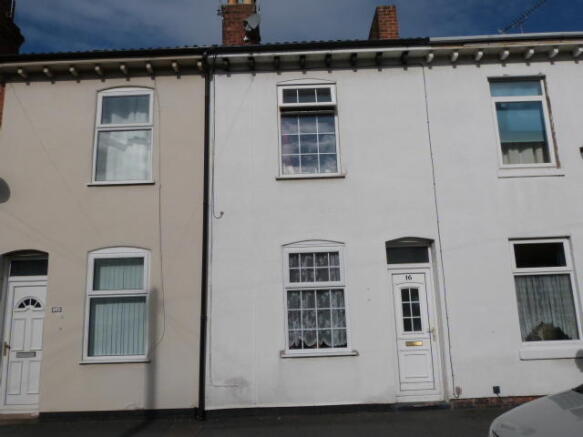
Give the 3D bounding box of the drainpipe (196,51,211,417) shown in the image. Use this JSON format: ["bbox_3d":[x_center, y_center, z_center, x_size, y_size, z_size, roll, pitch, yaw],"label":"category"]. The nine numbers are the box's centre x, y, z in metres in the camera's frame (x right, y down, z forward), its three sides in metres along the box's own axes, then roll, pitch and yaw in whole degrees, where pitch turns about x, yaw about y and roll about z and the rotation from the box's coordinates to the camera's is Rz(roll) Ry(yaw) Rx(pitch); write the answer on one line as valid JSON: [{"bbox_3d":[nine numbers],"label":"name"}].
[{"bbox_3d":[-1.425,0.111,6.961,0.100,5.973,0.120,-2,-10,0],"label":"drainpipe"}]

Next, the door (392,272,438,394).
[{"bbox_3d":[1.994,1.831,6.849,0.650,1.921,0.070,-2,-10,0],"label":"door"}]

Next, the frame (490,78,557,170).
[{"bbox_3d":[4.000,-1.658,7.350,0.955,1.651,0.080,-2,-10,0],"label":"frame"}]

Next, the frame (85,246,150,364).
[{"bbox_3d":[-2.698,1.338,6.632,1.034,1.761,0.100,-2,-10,1],"label":"frame"}]

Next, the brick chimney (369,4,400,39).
[{"bbox_3d":[2.146,-4.151,9.810,0.442,0.988,1.100,-2,-10,1],"label":"brick chimney"}]

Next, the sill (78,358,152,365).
[{"bbox_3d":[-2.766,2.264,6.672,1.126,0.050,0.130,-2,-10,0],"label":"sill"}]

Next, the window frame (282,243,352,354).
[{"bbox_3d":[0.378,1.222,6.580,0.990,1.722,0.100,-2,-10,1],"label":"window frame"}]

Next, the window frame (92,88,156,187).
[{"bbox_3d":[-2.795,-1.401,7.139,1.021,1.729,0.100,-2,-10,1],"label":"window frame"}]

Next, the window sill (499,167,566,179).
[{"bbox_3d":[3.853,-0.730,6.824,1.040,0.136,0.120,-2,-10,1],"label":"window sill"}]

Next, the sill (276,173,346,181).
[{"bbox_3d":[0.316,-0.662,6.877,1.116,0.064,0.120,-2,-10,1],"label":"sill"}]

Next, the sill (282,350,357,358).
[{"bbox_3d":[0.427,2.055,6.379,1.166,0.069,0.130,-2,-10,1],"label":"sill"}]

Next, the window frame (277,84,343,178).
[{"bbox_3d":[0.308,-1.532,7.345,1.031,1.691,0.080,-2,-10,0],"label":"window frame"}]

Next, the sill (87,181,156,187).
[{"bbox_3d":[-2.867,-0.594,7.168,1.150,0.050,0.130,-2,-10,0],"label":"sill"}]

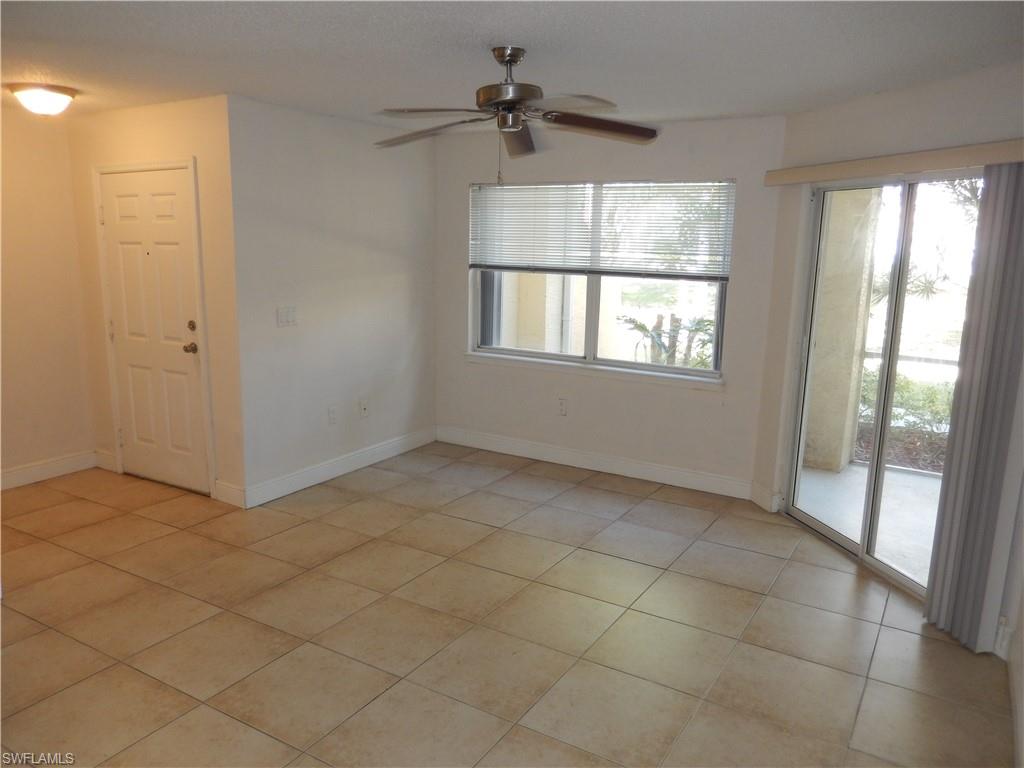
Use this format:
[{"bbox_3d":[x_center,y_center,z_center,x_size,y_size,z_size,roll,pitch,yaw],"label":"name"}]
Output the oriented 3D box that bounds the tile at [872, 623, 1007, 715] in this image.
[{"bbox_3d":[1.723,1.137,2.989,0.463,0.010,0.500,7,12,30],"label":"tile"}]

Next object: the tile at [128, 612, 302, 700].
[{"bbox_3d":[-1.177,1.069,2.944,0.492,0.010,0.492,7,12,31],"label":"tile"}]

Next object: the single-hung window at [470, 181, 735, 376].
[{"bbox_3d":[0.561,-0.796,5.336,2.030,1.280,0.110,7,12,31],"label":"single-hung window"}]

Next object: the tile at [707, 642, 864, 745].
[{"bbox_3d":[1.046,1.149,2.790,0.497,0.010,0.497,7,12,30],"label":"tile"}]

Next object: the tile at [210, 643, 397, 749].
[{"bbox_3d":[-0.754,1.123,2.695,0.492,0.010,0.492,7,12,31],"label":"tile"}]

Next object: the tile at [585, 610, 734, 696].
[{"bbox_3d":[0.618,1.094,3.042,0.495,0.012,0.495,7,12,30],"label":"tile"}]

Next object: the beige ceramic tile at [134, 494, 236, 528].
[{"bbox_3d":[-1.964,0.775,4.496,0.492,0.012,0.394,7,12,31],"label":"beige ceramic tile"}]

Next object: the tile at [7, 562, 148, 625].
[{"bbox_3d":[-2.053,0.973,3.480,0.498,0.010,0.500,7,12,30],"label":"tile"}]

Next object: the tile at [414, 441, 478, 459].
[{"bbox_3d":[-0.539,0.544,5.989,0.438,0.010,0.374,7,12,30],"label":"tile"}]

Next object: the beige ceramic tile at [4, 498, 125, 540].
[{"bbox_3d":[-2.637,0.787,4.389,0.495,0.012,0.495,7,12,30],"label":"beige ceramic tile"}]

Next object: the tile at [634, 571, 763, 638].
[{"bbox_3d":[0.882,1.029,3.486,0.498,0.010,0.500,7,12,30],"label":"tile"}]

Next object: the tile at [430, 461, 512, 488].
[{"bbox_3d":[-0.323,0.665,5.318,0.497,0.010,0.497,7,12,30],"label":"tile"}]

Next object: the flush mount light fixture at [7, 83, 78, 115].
[{"bbox_3d":[-2.637,-1.596,4.179,0.345,0.120,0.345,7,12,30],"label":"flush mount light fixture"}]

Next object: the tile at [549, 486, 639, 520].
[{"bbox_3d":[0.537,0.772,4.813,0.495,0.012,0.495,7,12,30],"label":"tile"}]

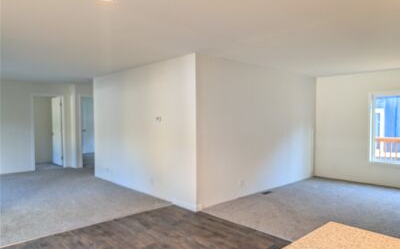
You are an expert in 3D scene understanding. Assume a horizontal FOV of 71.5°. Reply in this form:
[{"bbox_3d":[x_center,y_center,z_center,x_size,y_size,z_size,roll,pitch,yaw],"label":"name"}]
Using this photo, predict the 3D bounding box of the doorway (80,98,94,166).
[{"bbox_3d":[-3.170,0.220,8.330,0.820,2.070,0.130,-2,2,-43],"label":"doorway"}]

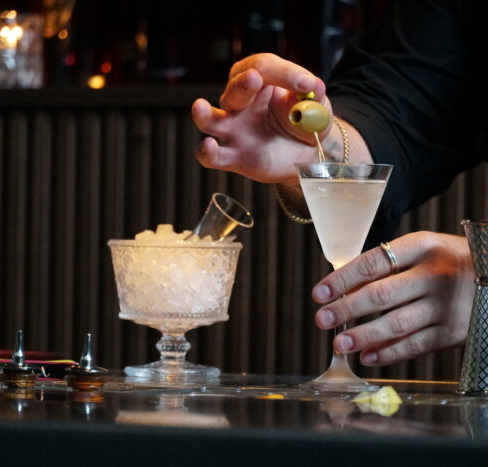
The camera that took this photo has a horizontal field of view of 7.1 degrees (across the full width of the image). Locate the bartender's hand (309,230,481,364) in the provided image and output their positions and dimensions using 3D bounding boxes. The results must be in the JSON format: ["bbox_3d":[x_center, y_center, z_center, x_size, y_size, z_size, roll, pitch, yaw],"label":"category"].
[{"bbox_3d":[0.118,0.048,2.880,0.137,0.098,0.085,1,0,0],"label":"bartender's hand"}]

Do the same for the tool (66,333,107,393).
[{"bbox_3d":[-0.112,0.091,2.805,0.029,0.040,0.029,1,0,0],"label":"tool"}]

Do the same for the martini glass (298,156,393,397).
[{"bbox_3d":[0.072,0.032,2.880,0.072,0.164,0.072,1,0,0],"label":"martini glass"}]

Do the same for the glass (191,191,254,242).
[{"bbox_3d":[-0.025,0.006,2.849,0.037,0.060,0.037,38,18,0],"label":"glass"}]

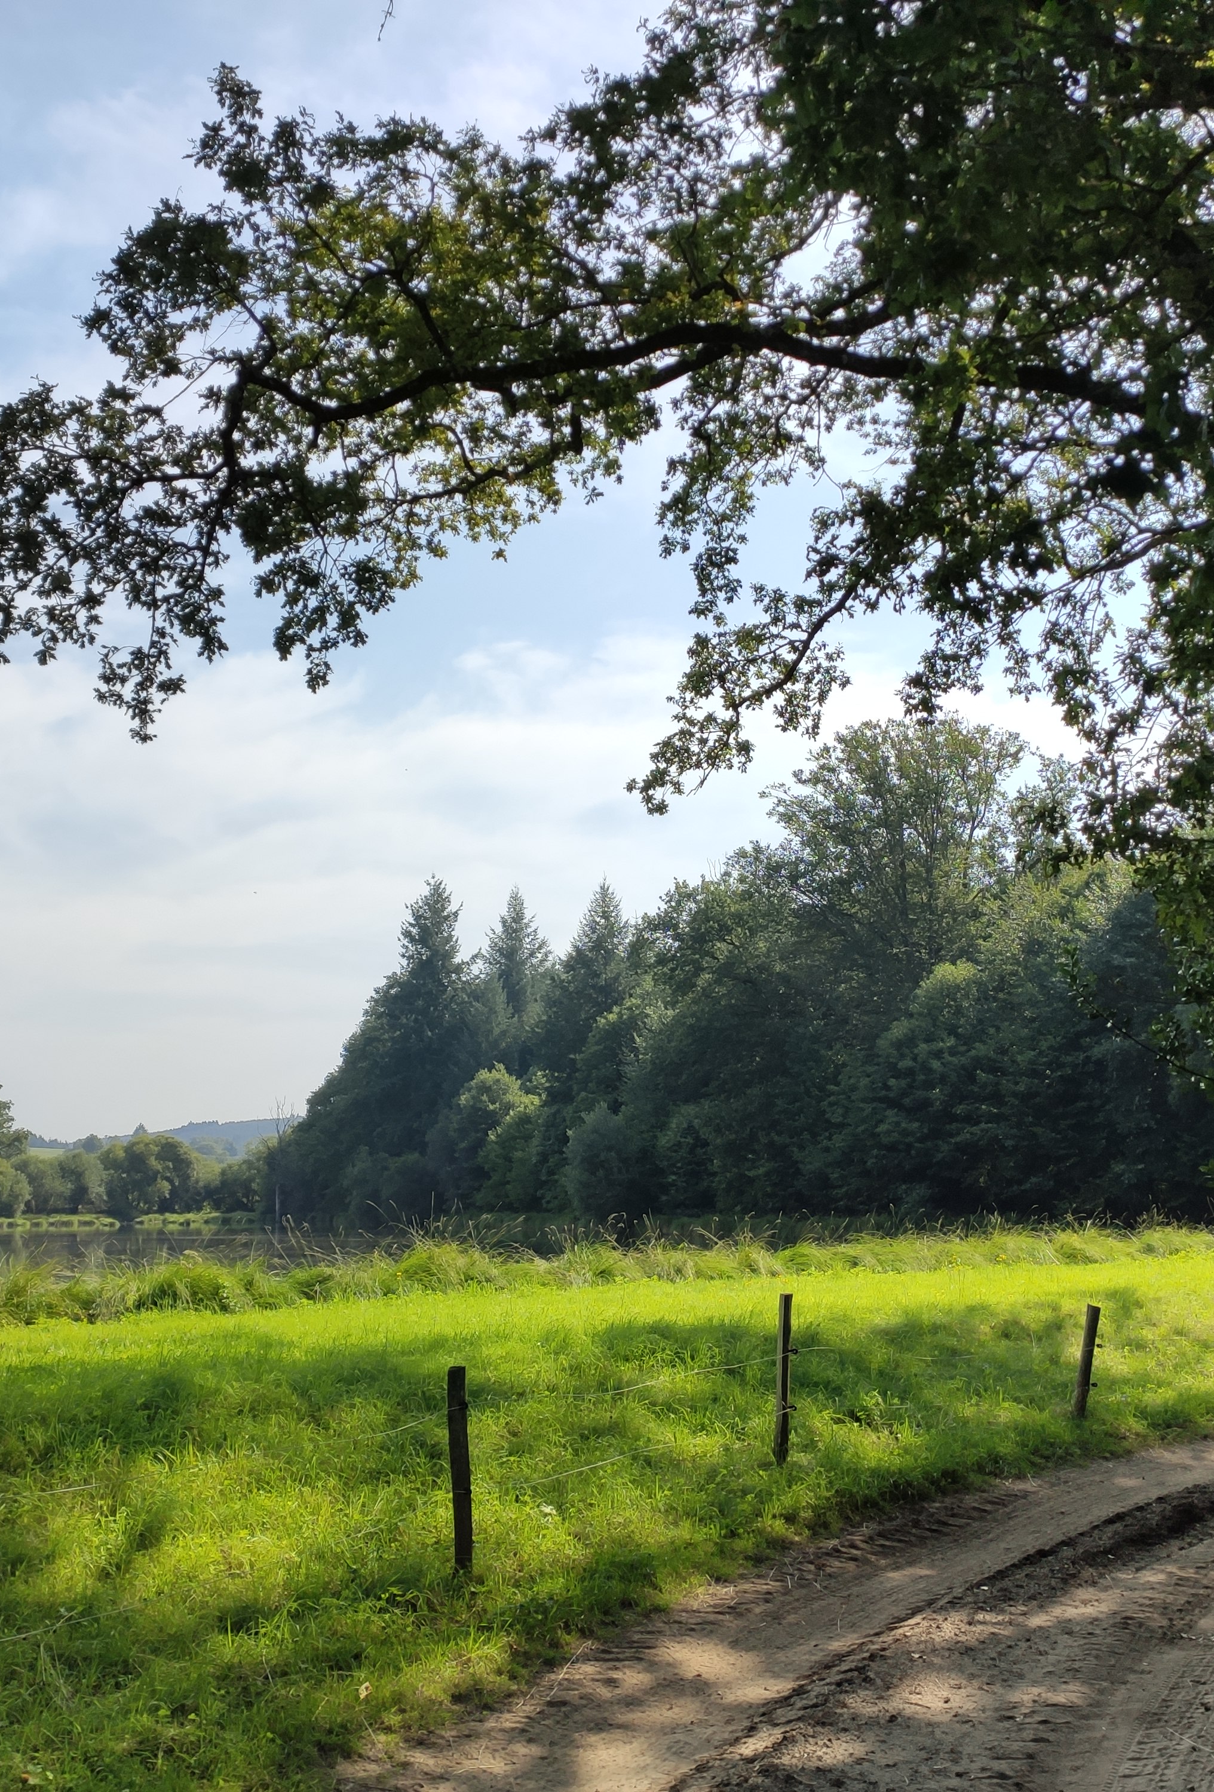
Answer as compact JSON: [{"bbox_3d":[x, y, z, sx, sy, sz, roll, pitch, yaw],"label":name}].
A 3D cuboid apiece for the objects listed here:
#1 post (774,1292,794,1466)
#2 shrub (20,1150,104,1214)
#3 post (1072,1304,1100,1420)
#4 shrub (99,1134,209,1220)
[{"bbox_3d":[1.175,3.202,11.889,0.080,1.099,0.080,2,-9,6],"label":"post"},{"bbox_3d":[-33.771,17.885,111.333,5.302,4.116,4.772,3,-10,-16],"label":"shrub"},{"bbox_3d":[4.303,4.175,16.079,0.110,0.998,0.110,7,-10,17],"label":"post"},{"bbox_3d":[-26.989,16.832,107.406,6.259,5.022,5.633,2,-10,-14],"label":"shrub"}]

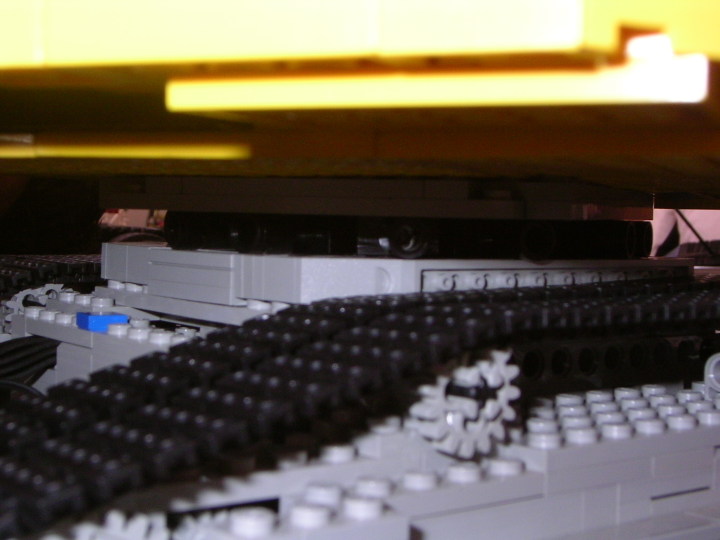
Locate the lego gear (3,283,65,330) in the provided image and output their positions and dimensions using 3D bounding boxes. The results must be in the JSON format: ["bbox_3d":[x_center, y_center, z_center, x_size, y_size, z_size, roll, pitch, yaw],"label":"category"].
[{"bbox_3d":[-0.071,0.011,0.248,0.009,0.016,0.016,0,3,-37],"label":"lego gear"}]

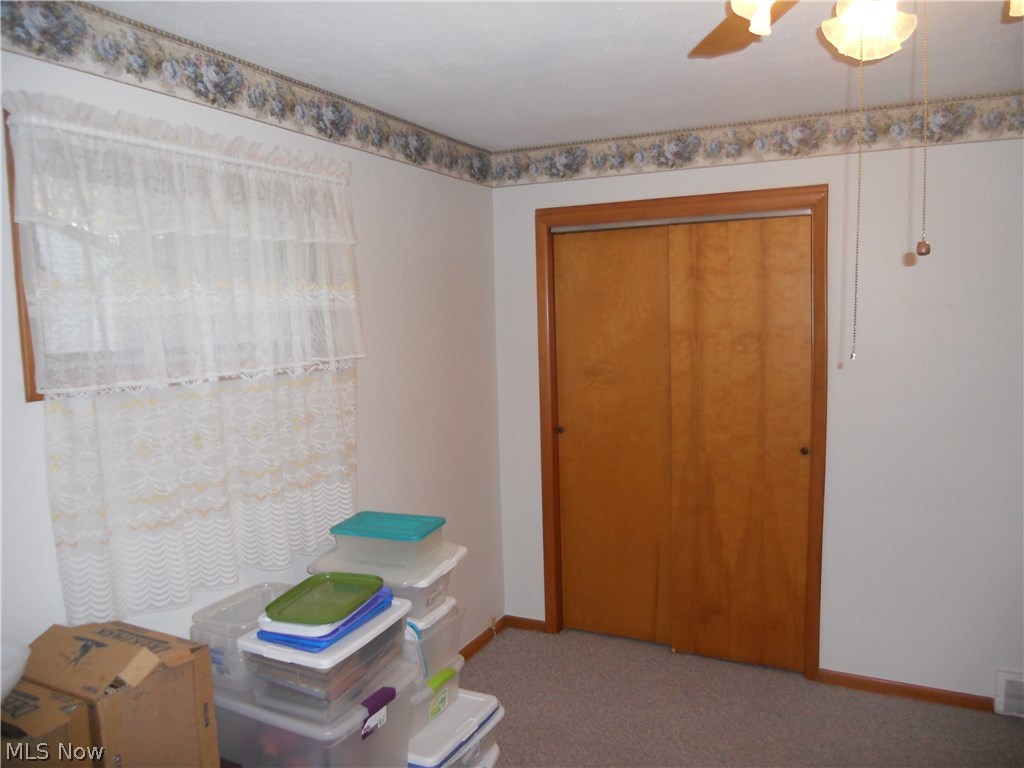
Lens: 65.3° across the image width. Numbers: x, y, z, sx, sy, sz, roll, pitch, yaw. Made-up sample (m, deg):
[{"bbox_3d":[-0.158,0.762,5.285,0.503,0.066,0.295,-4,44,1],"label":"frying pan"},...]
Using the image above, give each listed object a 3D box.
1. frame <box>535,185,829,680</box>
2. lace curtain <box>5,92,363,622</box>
[{"bbox_3d":[0.750,0.226,3.709,1.313,2.133,0.120,1,6,26],"label":"frame"},{"bbox_3d":[-0.813,-0.073,2.343,0.110,1.285,1.240,1,6,26],"label":"lace curtain"}]

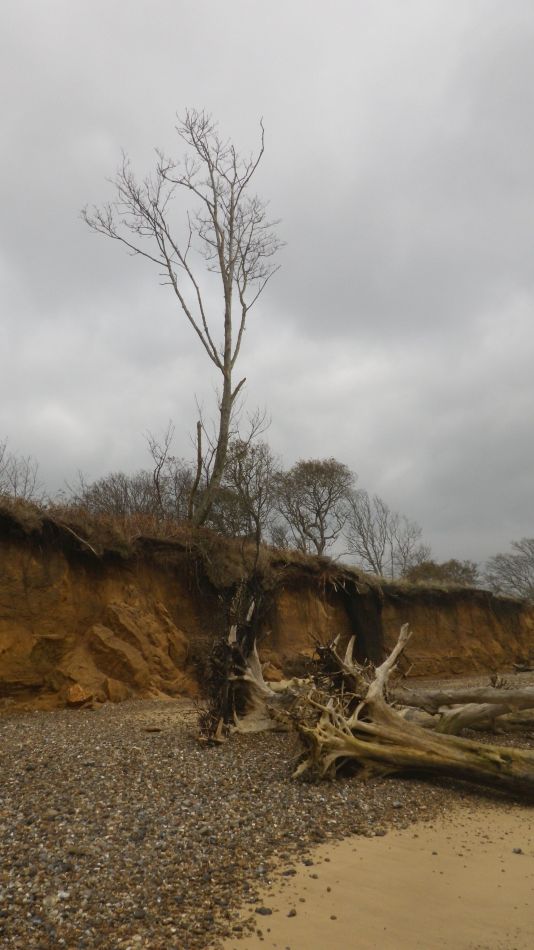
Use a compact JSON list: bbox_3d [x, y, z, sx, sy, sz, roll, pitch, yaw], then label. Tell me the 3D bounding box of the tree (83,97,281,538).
[{"bbox_3d":[-2.673,-5.519,22.440,6.330,14.470,5.200,0,-14,0],"label":"tree"}]

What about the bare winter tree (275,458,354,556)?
[{"bbox_3d":[2.605,1.738,38.685,4.260,5.470,4.200,0,-14,0],"label":"bare winter tree"}]

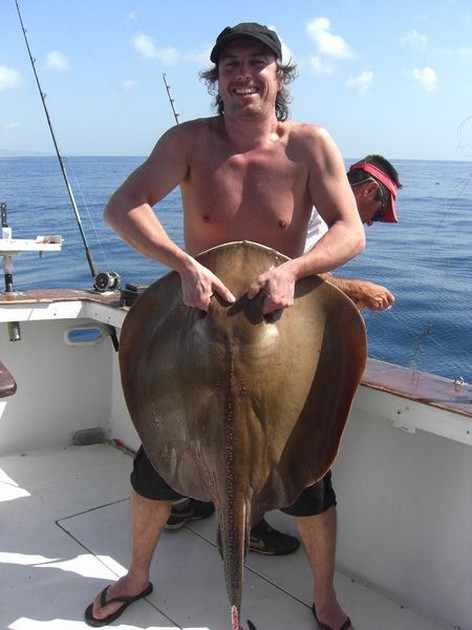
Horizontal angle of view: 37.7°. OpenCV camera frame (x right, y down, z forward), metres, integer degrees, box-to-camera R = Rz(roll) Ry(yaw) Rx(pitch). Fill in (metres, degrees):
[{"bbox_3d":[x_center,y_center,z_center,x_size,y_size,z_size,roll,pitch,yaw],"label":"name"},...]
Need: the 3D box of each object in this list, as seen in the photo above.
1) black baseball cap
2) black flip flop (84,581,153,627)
[{"bbox_3d":[0.031,-0.769,1.958,0.190,0.120,0.255,1,7,10],"label":"black baseball cap"},{"bbox_3d":[-0.397,0.959,2.355,0.102,0.060,0.275,11,16,38],"label":"black flip flop"}]

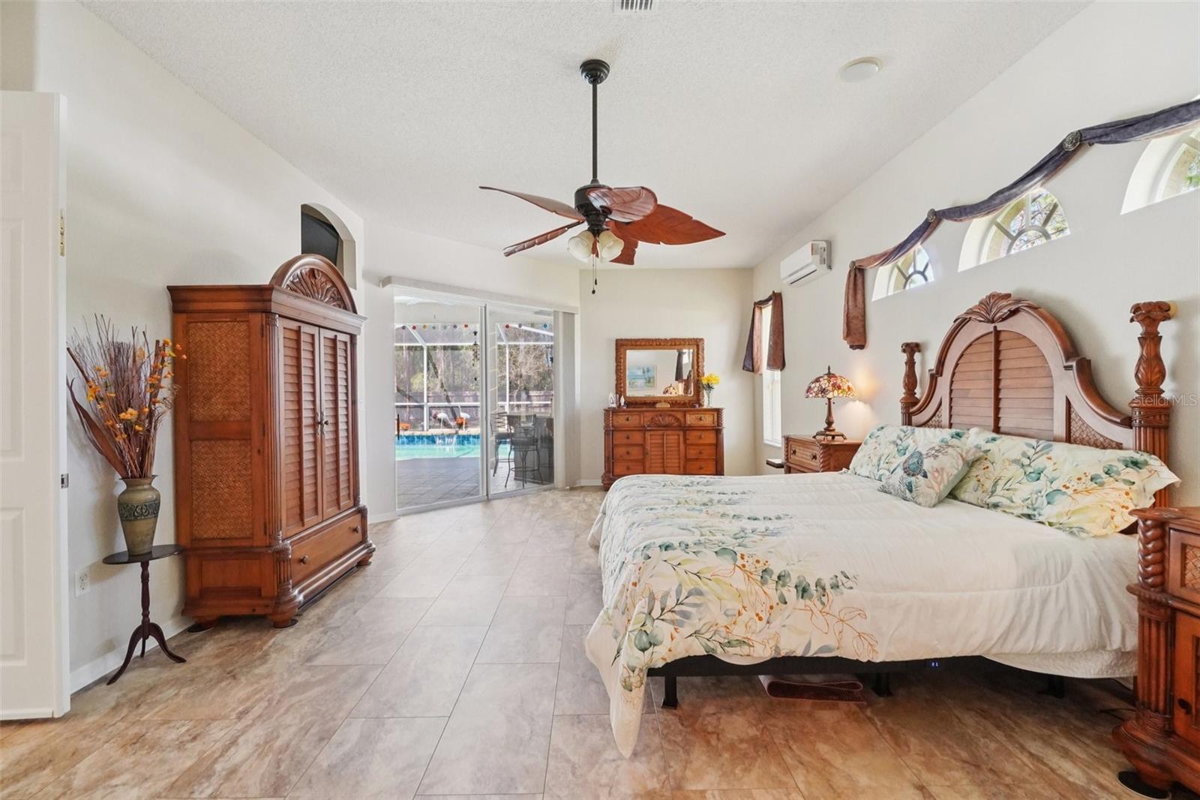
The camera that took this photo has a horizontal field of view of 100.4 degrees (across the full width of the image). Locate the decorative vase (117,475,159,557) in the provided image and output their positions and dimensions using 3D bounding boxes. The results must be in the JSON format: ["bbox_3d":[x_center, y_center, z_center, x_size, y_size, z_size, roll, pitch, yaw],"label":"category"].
[{"bbox_3d":[-2.139,0.536,2.320,0.148,0.355,0.148,0,0,-1],"label":"decorative vase"}]

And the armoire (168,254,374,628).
[{"bbox_3d":[-1.965,0.175,3.240,0.600,2.130,1.170,0,0,-1],"label":"armoire"}]

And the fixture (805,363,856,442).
[{"bbox_3d":[2.026,0.026,4.400,0.405,0.645,0.405,0,0,-1],"label":"fixture"}]

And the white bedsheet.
[{"bbox_3d":[1.007,0.850,2.689,2.146,0.743,1.753,0,1,-1],"label":"white bedsheet"}]

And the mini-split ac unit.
[{"bbox_3d":[2.105,-1.369,5.152,0.203,0.292,0.762,0,1,-1],"label":"mini-split ac unit"}]

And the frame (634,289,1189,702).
[{"bbox_3d":[1.158,0.331,2.702,2.127,1.803,1.607,0,1,-1],"label":"frame"}]

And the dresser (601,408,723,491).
[{"bbox_3d":[0.860,0.672,6.840,1.650,1.100,0.490,0,0,-1],"label":"dresser"}]

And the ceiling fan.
[{"bbox_3d":[0.018,-1.190,2.700,1.300,1.194,1.300,0,1,-1],"label":"ceiling fan"}]

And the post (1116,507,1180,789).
[{"bbox_3d":[1.805,0.810,1.645,0.155,0.880,0.155,0,0,-1],"label":"post"}]

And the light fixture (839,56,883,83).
[{"bbox_3d":[1.422,-1.786,2.728,0.205,0.040,0.205,0,1,-1],"label":"light fixture"}]

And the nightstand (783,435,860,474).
[{"bbox_3d":[1.970,0.796,4.380,0.480,0.880,0.800,0,0,-1],"label":"nightstand"}]

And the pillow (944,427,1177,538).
[{"bbox_3d":[1.973,0.351,2.291,0.210,0.430,0.820,33,0,-1],"label":"pillow"}]

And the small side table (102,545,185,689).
[{"bbox_3d":[-2.144,0.994,2.365,0.290,0.538,0.290,0,1,-1],"label":"small side table"}]

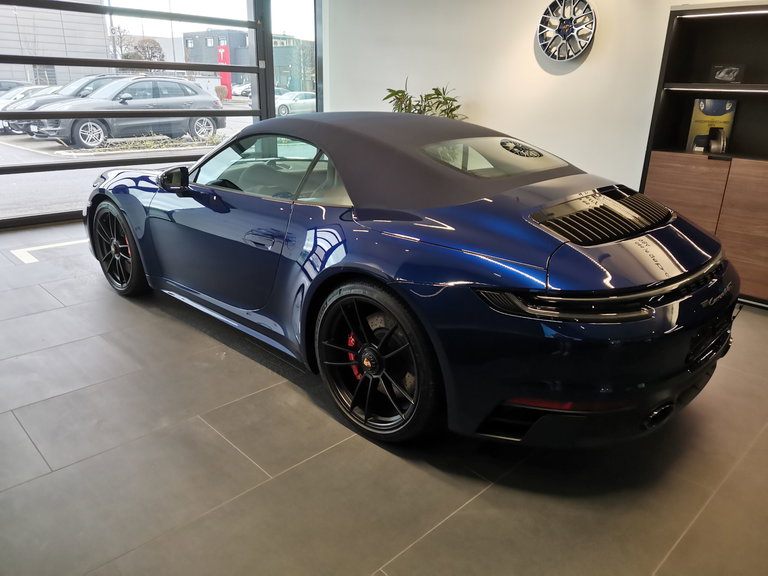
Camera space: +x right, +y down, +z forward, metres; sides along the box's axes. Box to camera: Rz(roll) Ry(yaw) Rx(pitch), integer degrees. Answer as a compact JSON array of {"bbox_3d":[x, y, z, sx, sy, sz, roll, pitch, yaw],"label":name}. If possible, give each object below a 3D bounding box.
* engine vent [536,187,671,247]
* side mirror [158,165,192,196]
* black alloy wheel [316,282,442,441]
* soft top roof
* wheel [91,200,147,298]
[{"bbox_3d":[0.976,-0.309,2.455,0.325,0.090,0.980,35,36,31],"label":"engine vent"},{"bbox_3d":[-1.165,-0.577,3.182,0.150,0.170,0.225,19,26,40],"label":"side mirror"},{"bbox_3d":[0.019,0.284,2.483,0.715,0.715,0.300,19,26,40],"label":"black alloy wheel"},{"bbox_3d":[0.161,-0.729,3.119,1.660,0.400,1.380,19,26,40],"label":"soft top roof"},{"bbox_3d":[-1.783,-0.293,4.040,0.680,0.680,0.245,19,26,40],"label":"wheel"}]

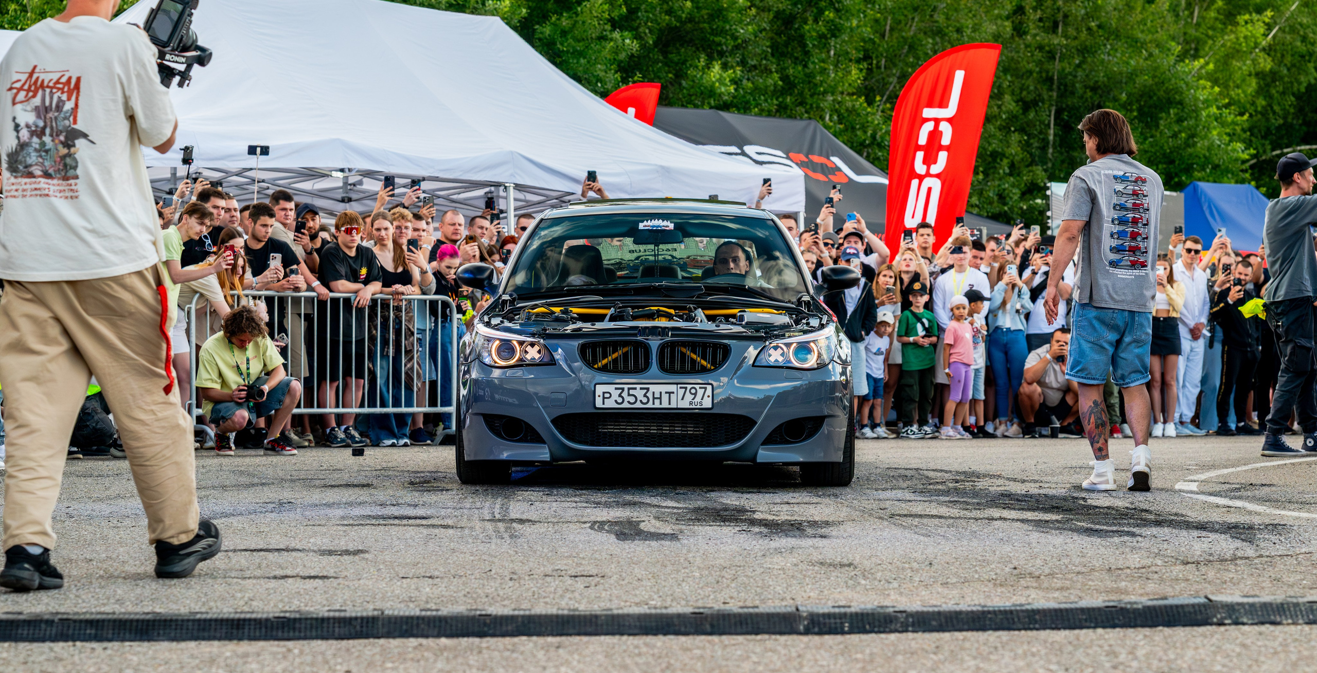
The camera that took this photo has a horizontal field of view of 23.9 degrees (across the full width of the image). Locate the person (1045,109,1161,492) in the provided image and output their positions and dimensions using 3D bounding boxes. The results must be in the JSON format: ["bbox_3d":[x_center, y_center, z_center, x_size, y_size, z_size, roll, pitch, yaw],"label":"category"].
[{"bbox_3d":[2.075,-0.170,14.500,0.540,1.770,0.430,1,-1,-30],"label":"person"}]

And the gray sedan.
[{"bbox_3d":[0.010,-0.008,16.330,1.880,1.450,4.850,0,-1,1],"label":"gray sedan"}]

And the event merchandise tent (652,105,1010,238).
[{"bbox_3d":[0.730,-0.980,39.500,3.900,3.800,7.700,0,-1,44],"label":"event merchandise tent"}]

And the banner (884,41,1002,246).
[{"bbox_3d":[2.830,-1.030,31.000,1.150,3.790,0.150,0,-1,-6],"label":"banner"}]

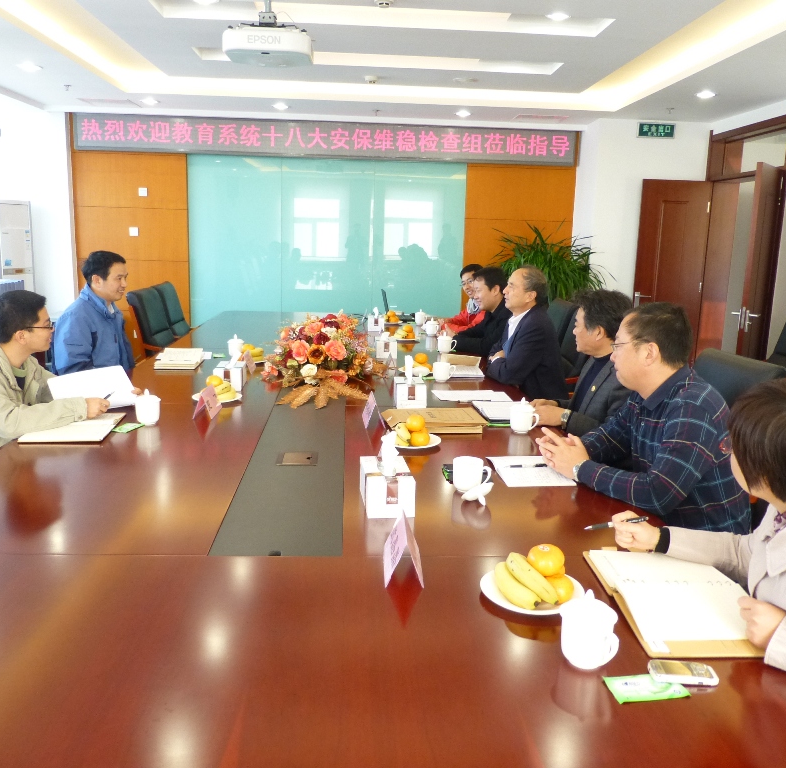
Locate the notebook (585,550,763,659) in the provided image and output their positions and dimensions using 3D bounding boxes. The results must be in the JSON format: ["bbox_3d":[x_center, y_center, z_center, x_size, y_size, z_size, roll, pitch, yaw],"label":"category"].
[{"bbox_3d":[0.610,0.440,1.509,0.295,0.024,0.440,1,12,-1],"label":"notebook"}]

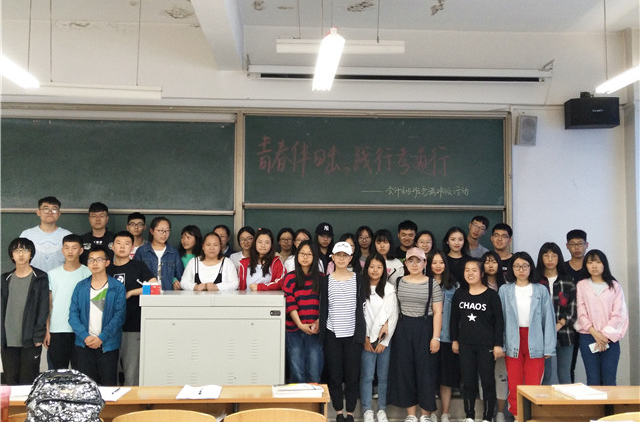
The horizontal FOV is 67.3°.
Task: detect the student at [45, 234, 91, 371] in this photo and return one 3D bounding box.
[{"bbox_3d":[-2.323,1.082,4.414,0.440,1.740,0.270,1,-2,-17],"label":"student"}]

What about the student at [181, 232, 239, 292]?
[{"bbox_3d":[-1.188,1.021,5.162,0.600,1.574,0.420,1,-2,-5],"label":"student"}]

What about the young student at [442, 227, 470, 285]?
[{"bbox_3d":[1.359,0.965,4.767,0.430,1.601,0.280,0,-2,11],"label":"young student"}]

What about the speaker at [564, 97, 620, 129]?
[{"bbox_3d":[2.999,-1.075,5.300,0.520,0.285,0.270,0,0,12],"label":"speaker"}]

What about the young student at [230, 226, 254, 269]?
[{"bbox_3d":[-0.848,0.973,5.267,0.430,1.605,0.280,0,-2,-5],"label":"young student"}]

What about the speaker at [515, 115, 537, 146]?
[{"bbox_3d":[2.400,-0.938,5.600,0.200,0.330,0.150,0,8,-2],"label":"speaker"}]

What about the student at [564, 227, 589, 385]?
[{"bbox_3d":[2.640,1.008,4.913,0.460,1.627,0.280,0,-2,14],"label":"student"}]

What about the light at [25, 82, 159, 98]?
[{"bbox_3d":[-2.134,-1.142,4.565,1.237,0.100,0.120,2,-2,-3],"label":"light"}]

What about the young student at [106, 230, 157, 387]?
[{"bbox_3d":[-1.847,1.078,4.563,0.480,1.766,0.300,1,-2,-14],"label":"young student"}]

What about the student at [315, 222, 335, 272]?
[{"bbox_3d":[0.044,0.991,5.305,0.440,1.728,0.280,0,-3,0],"label":"student"}]

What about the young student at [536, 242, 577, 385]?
[{"bbox_3d":[2.321,1.165,4.746,0.460,1.704,0.300,0,-3,12],"label":"young student"}]

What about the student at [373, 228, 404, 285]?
[{"bbox_3d":[0.638,0.996,4.763,0.430,1.614,0.280,0,-2,3],"label":"student"}]

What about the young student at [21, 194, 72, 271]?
[{"bbox_3d":[-2.687,0.812,4.713,0.500,1.904,0.280,1,-3,-17],"label":"young student"}]

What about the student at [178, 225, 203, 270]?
[{"bbox_3d":[-1.528,1.017,5.604,0.430,1.684,0.280,1,-3,-5],"label":"student"}]

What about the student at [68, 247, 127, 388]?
[{"bbox_3d":[-1.985,1.127,4.246,0.470,1.641,0.280,1,-2,-18],"label":"student"}]

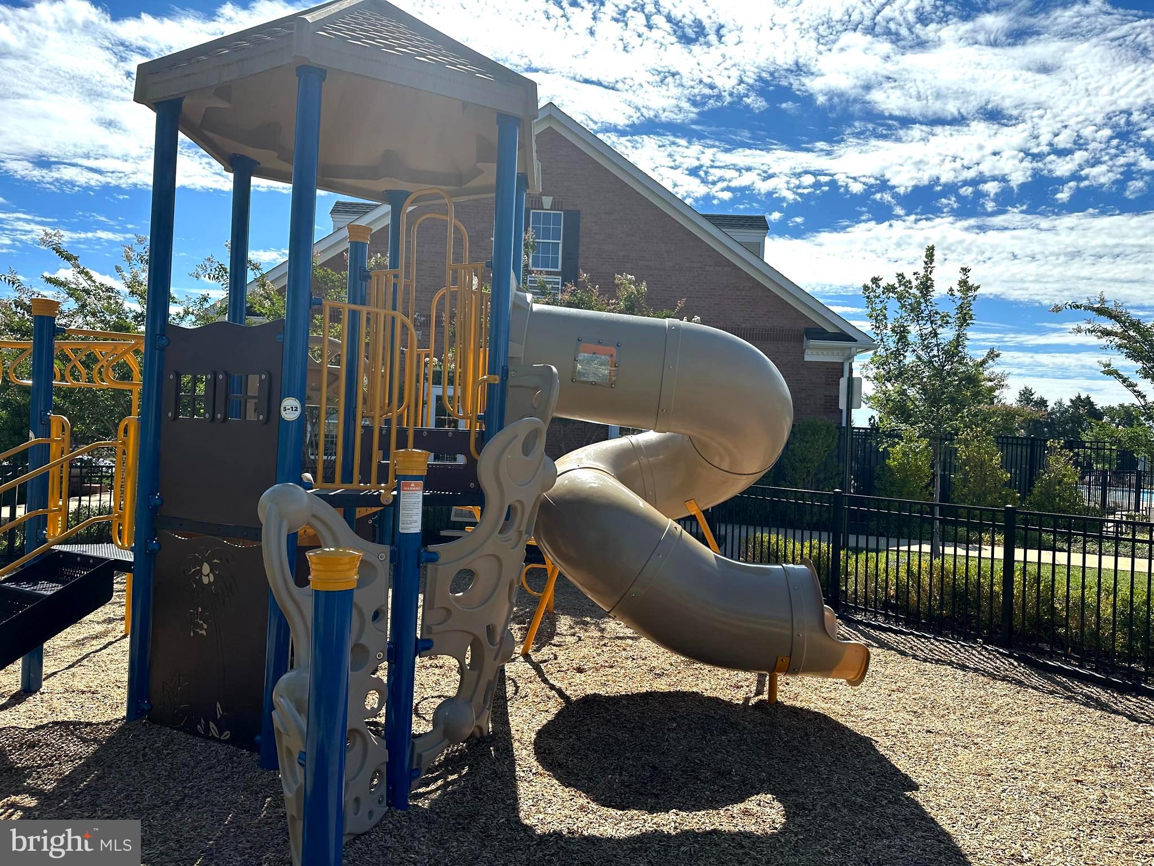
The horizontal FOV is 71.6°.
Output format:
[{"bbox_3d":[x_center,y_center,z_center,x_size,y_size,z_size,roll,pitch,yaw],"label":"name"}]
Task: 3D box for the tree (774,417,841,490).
[{"bbox_3d":[4.865,0.771,16.898,1.450,2.206,1.400,2,0,0],"label":"tree"}]

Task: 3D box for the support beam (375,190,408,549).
[{"bbox_3d":[-1.582,-0.194,6.721,0.140,3.677,0.140,2,0,0],"label":"support beam"}]

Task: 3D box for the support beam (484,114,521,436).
[{"bbox_3d":[-0.507,-0.066,4.954,0.140,3.782,0.140,2,0,0],"label":"support beam"}]

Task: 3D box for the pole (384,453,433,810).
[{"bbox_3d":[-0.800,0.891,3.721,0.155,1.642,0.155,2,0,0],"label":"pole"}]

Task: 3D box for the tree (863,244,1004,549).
[{"bbox_3d":[5.769,-0.576,13.004,2.284,4.996,2.250,2,0,0],"label":"tree"}]

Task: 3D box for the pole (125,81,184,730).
[{"bbox_3d":[-2.588,-0.162,4.896,0.140,3.802,0.140,2,0,0],"label":"pole"}]

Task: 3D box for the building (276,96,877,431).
[{"bbox_3d":[-0.776,-2.763,24.212,14.400,9.030,13.000,2,0,0],"label":"building"}]

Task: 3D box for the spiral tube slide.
[{"bbox_3d":[0.766,0.411,6.114,2.525,2.506,1.968,2,0,0],"label":"spiral tube slide"}]

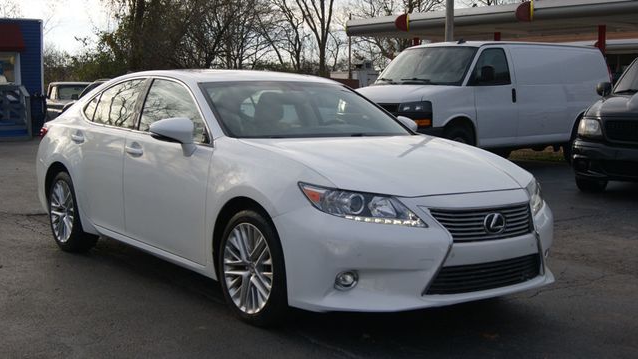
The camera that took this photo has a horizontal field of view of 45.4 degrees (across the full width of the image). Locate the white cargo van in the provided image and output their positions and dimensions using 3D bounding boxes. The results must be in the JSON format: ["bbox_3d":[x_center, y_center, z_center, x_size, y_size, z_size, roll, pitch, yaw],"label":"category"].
[{"bbox_3d":[2.911,-1.325,13.324,5.680,2.080,2.030,-5,8,-42],"label":"white cargo van"}]

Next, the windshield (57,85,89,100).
[{"bbox_3d":[-7.405,-2.679,23.500,1.400,0.620,0.200,-2,-35,-29],"label":"windshield"}]

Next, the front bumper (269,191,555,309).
[{"bbox_3d":[0.723,0.336,4.053,1.800,0.560,0.620,-3,6,-37],"label":"front bumper"}]

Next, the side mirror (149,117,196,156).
[{"bbox_3d":[-0.844,-0.243,4.438,0.250,0.210,0.170,-3,6,-37],"label":"side mirror"}]

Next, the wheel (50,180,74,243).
[{"bbox_3d":[-2.022,0.260,6.309,0.200,0.490,0.490,-3,6,-37],"label":"wheel"}]

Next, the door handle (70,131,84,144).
[{"bbox_3d":[-1.880,-0.314,5.924,0.060,0.060,0.220,-3,6,-37],"label":"door handle"}]

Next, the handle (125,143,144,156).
[{"bbox_3d":[-1.236,-0.194,5.077,0.060,0.060,0.220,-3,6,-37],"label":"handle"}]

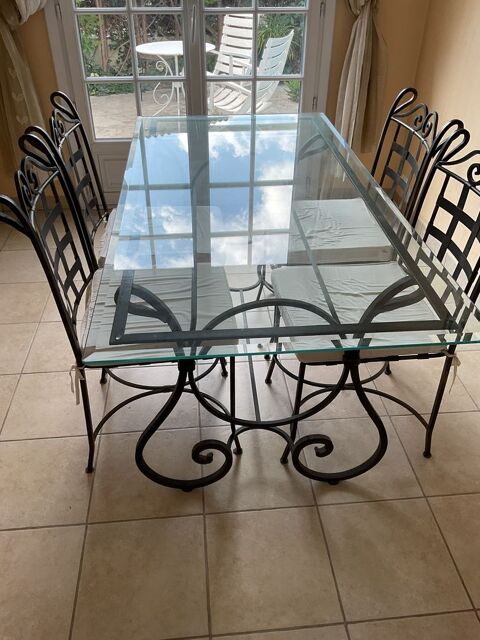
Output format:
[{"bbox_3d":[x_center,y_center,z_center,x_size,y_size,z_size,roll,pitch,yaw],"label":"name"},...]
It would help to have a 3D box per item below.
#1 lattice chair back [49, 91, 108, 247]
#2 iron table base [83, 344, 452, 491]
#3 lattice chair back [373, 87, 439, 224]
[{"bbox_3d":[-0.565,-0.477,1.824,0.162,0.489,0.418,-3,37,-5],"label":"lattice chair back"},{"bbox_3d":[0.020,-0.124,1.920,0.748,0.718,1.456,-3,37,-5],"label":"iron table base"},{"bbox_3d":[0.588,-0.520,1.866,0.166,0.479,0.404,-3,37,-5],"label":"lattice chair back"}]

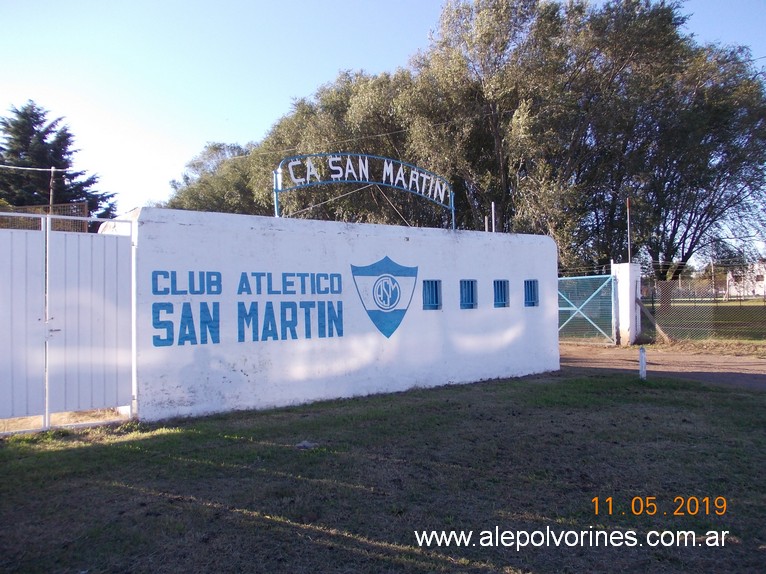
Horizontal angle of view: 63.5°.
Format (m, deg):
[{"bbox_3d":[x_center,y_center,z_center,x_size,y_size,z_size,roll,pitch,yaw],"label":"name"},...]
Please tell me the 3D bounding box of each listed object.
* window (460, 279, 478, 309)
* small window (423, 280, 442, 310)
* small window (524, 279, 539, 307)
[{"bbox_3d":[1.488,0.137,11.001,0.405,0.510,0.130,0,-2,-34],"label":"window"},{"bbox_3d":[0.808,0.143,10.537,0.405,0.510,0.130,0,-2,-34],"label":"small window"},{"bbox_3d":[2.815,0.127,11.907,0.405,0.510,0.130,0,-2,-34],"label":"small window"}]

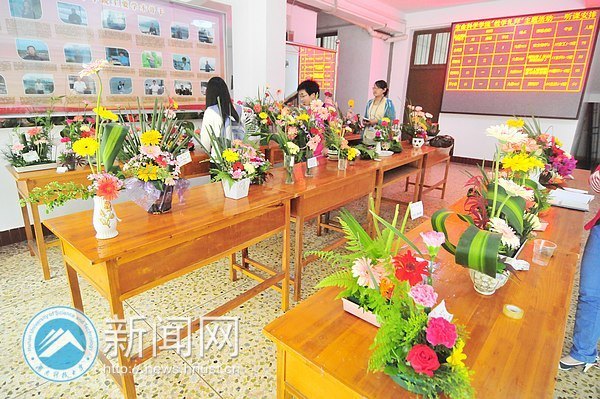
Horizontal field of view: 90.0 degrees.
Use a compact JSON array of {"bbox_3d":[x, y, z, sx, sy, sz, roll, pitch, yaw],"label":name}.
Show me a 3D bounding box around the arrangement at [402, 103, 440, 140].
[{"bbox_3d":[1.427,-0.936,3.550,0.380,0.380,0.330,8,19,22],"label":"arrangement"}]

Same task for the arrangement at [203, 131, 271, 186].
[{"bbox_3d":[-0.362,-0.234,1.710,0.370,0.290,0.290,-3,18,-12],"label":"arrangement"}]

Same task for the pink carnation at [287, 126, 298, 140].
[{"bbox_3d":[-0.055,-0.488,2.200,0.080,0.085,0.075,1,17,-1],"label":"pink carnation"}]

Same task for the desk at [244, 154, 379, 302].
[{"bbox_3d":[0.107,0.165,2.428,0.580,0.770,1.090,15,22,37],"label":"desk"}]

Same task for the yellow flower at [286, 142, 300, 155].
[{"bbox_3d":[-0.043,-0.334,1.960,0.085,0.075,0.080,1,17,-1],"label":"yellow flower"}]

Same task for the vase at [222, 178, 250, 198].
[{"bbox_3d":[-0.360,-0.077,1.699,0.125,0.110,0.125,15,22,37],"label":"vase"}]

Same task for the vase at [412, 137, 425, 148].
[{"bbox_3d":[1.431,-0.689,3.620,0.130,0.125,0.130,8,19,21],"label":"vase"}]

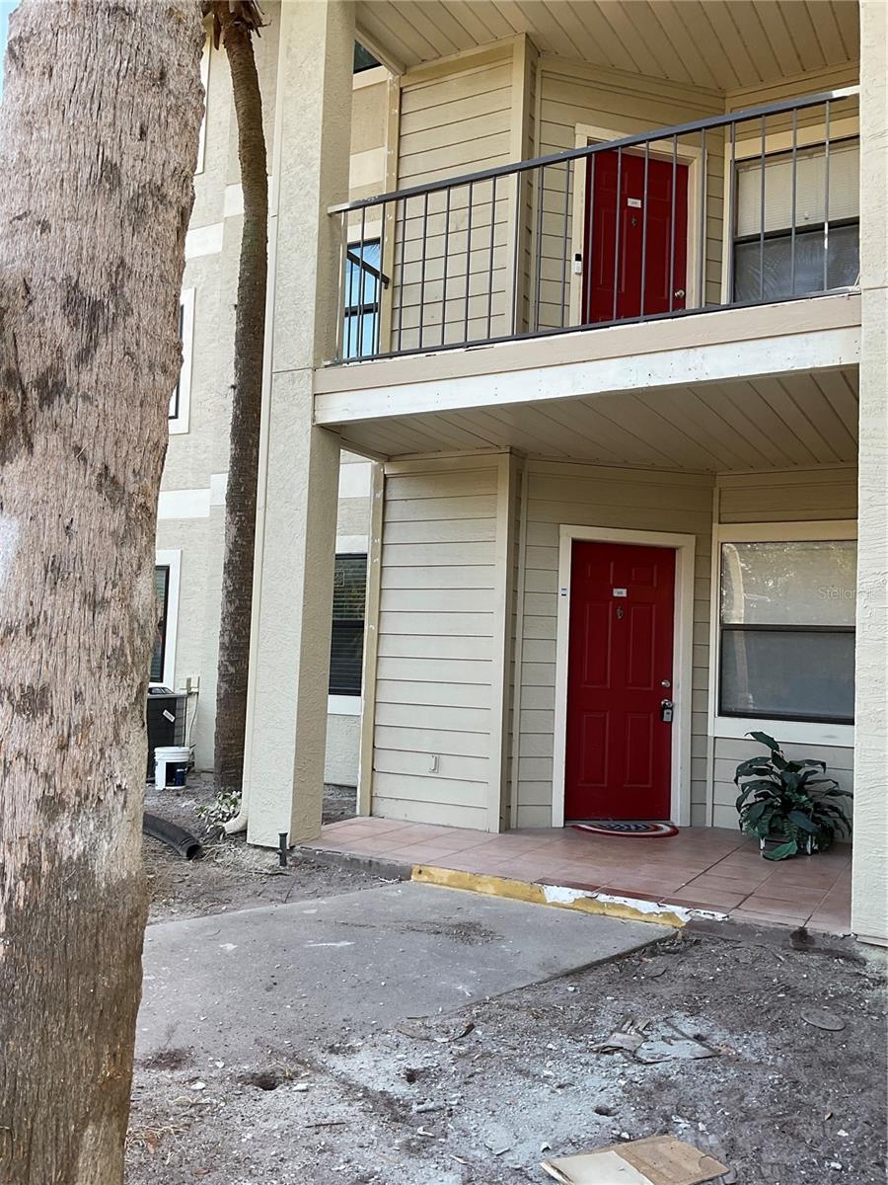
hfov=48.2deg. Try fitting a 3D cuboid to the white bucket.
[{"bbox_3d":[-2.388,1.539,8.764,0.305,0.370,0.305,3,-4,-12],"label":"white bucket"}]

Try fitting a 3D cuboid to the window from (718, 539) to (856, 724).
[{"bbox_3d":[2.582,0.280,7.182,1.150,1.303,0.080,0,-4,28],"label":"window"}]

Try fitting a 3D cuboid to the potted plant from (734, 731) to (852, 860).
[{"bbox_3d":[2.344,1.341,6.622,0.780,0.750,0.720,0,-4,28],"label":"potted plant"}]

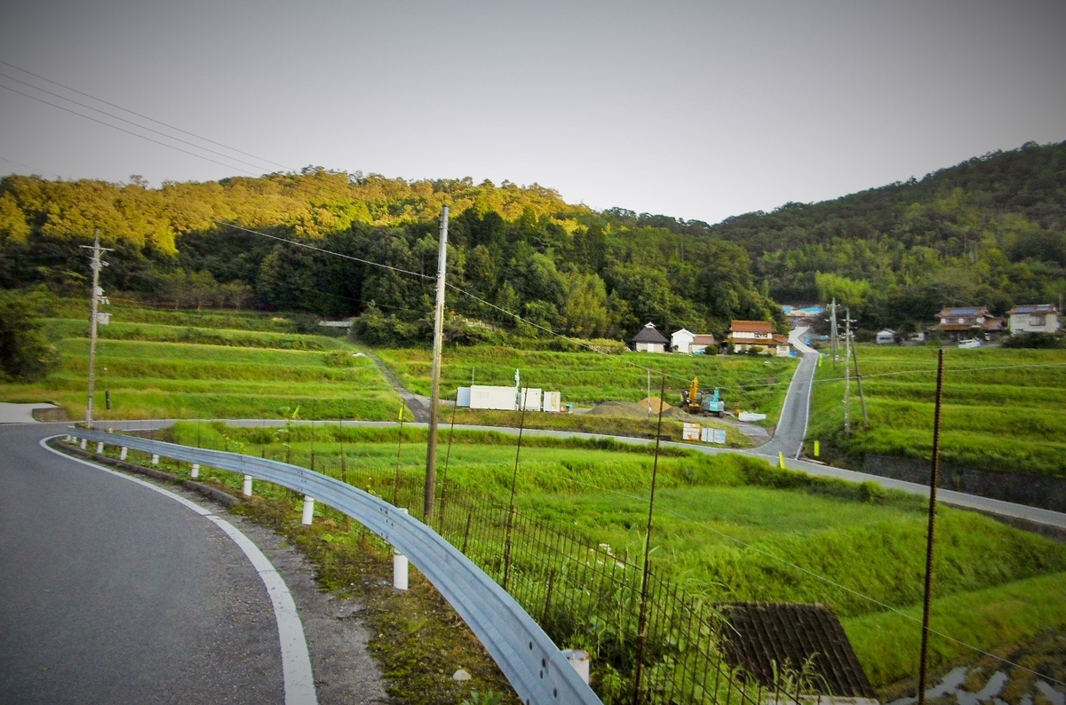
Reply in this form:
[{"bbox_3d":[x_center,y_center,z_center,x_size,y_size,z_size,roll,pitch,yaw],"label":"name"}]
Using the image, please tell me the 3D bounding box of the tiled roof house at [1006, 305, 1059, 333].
[{"bbox_3d":[108.558,-6.635,160.000,9.400,7.200,7.500,-1,-4,35],"label":"tiled roof house"}]

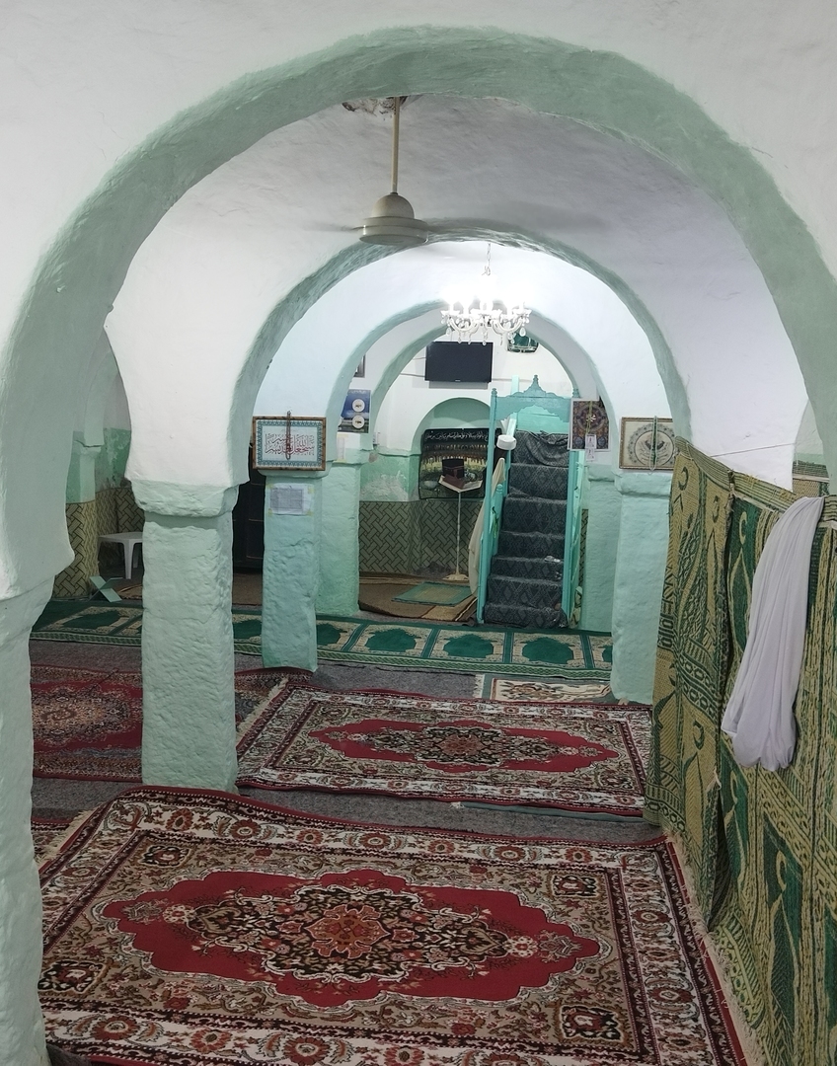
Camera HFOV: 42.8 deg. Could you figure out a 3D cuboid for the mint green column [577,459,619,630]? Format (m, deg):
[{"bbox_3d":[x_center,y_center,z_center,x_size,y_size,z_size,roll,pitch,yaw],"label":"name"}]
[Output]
[{"bbox_3d":[1.556,0.109,8.891,0.350,1.372,0.310,3,7,6],"label":"mint green column"}]

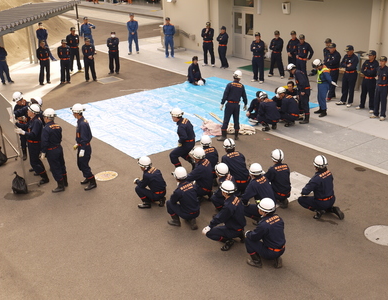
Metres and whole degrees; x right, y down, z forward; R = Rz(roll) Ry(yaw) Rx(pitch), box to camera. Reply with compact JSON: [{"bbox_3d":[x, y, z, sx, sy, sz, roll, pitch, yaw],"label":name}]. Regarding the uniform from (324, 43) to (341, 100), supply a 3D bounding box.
[{"bbox_3d":[4.221,-2.377,16.200,0.500,1.760,0.400,14,26,37],"label":"uniform"}]

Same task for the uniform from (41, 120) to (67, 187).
[{"bbox_3d":[-2.944,0.070,11.197,0.520,1.420,0.420,-16,25,-33],"label":"uniform"}]

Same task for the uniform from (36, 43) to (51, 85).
[{"bbox_3d":[-5.828,-3.409,20.611,0.520,1.690,0.340,-11,22,-23],"label":"uniform"}]

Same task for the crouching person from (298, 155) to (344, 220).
[{"bbox_3d":[2.274,0.669,9.478,0.820,1.140,0.600,10,24,31],"label":"crouching person"}]

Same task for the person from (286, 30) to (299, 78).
[{"bbox_3d":[3.595,-3.454,19.363,0.510,1.740,0.360,6,23,20],"label":"person"}]

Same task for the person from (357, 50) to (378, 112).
[{"bbox_3d":[5.030,-1.990,15.446,0.530,1.750,0.400,15,27,37],"label":"person"}]

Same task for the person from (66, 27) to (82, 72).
[{"bbox_3d":[-4.935,-4.094,21.781,0.520,1.770,0.360,-16,25,-32],"label":"person"}]

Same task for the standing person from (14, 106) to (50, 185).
[{"bbox_3d":[-3.524,-0.119,11.525,0.720,1.720,0.550,-4,21,-4],"label":"standing person"}]

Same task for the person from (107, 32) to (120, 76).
[{"bbox_3d":[-3.309,-4.007,21.845,0.540,1.720,0.380,-6,21,-9],"label":"person"}]

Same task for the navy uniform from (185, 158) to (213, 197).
[{"bbox_3d":[0.120,0.539,10.639,0.630,0.860,0.490,6,23,20],"label":"navy uniform"}]

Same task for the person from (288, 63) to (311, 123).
[{"bbox_3d":[2.828,-1.529,14.384,0.620,1.670,0.500,-2,21,1],"label":"person"}]

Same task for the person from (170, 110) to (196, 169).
[{"bbox_3d":[-0.262,-0.218,11.582,0.620,1.430,0.500,6,22,21],"label":"person"}]

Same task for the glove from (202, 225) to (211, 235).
[{"bbox_3d":[0.209,1.304,8.684,0.120,0.150,0.100,-14,24,-28],"label":"glove"}]

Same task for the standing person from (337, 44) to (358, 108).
[{"bbox_3d":[4.472,-2.171,15.486,0.450,1.770,0.560,-20,27,-39],"label":"standing person"}]

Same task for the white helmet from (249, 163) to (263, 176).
[{"bbox_3d":[1.044,0.337,9.050,0.280,0.170,0.225,15,27,39],"label":"white helmet"}]

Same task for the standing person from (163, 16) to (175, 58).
[{"bbox_3d":[-1.138,-5.066,24.000,0.500,1.770,0.360,-4,21,-5],"label":"standing person"}]

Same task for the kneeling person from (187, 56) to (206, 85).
[{"bbox_3d":[0.054,-2.860,19.239,0.530,0.930,0.640,-21,27,-40],"label":"kneeling person"}]

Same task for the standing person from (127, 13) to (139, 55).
[{"bbox_3d":[-2.787,-5.280,24.088,0.550,1.760,0.360,-5,21,-7],"label":"standing person"}]

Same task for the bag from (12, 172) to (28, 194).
[{"bbox_3d":[-3.723,0.672,11.308,0.350,0.440,0.340,-2,20,0],"label":"bag"}]

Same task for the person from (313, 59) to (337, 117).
[{"bbox_3d":[3.696,-1.807,15.283,0.620,1.620,0.550,-10,22,-18],"label":"person"}]

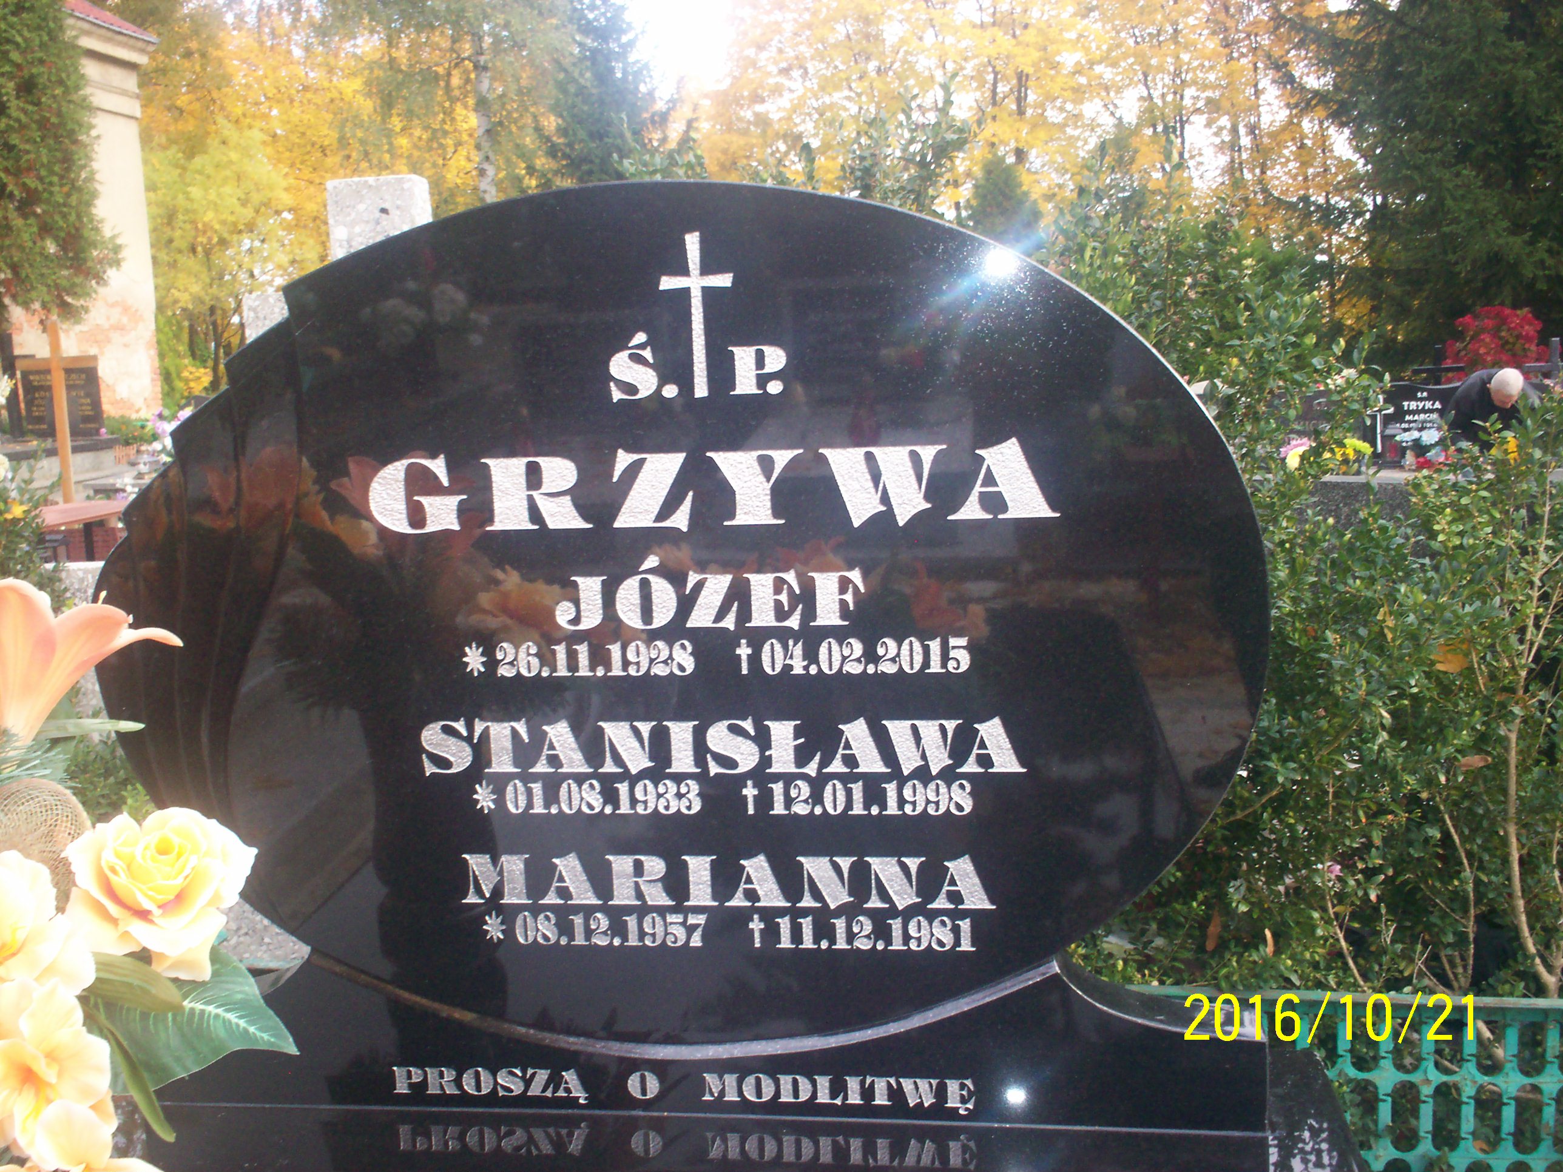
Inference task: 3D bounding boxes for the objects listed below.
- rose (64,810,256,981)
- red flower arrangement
[{"bbox_3d":[-0.351,0.175,0.920,0.107,0.096,0.082,-6,10,-19],"label":"rose"},{"bbox_3d":[4.546,-1.559,10.300,0.620,0.450,0.500,-1,10,6],"label":"red flower arrangement"}]

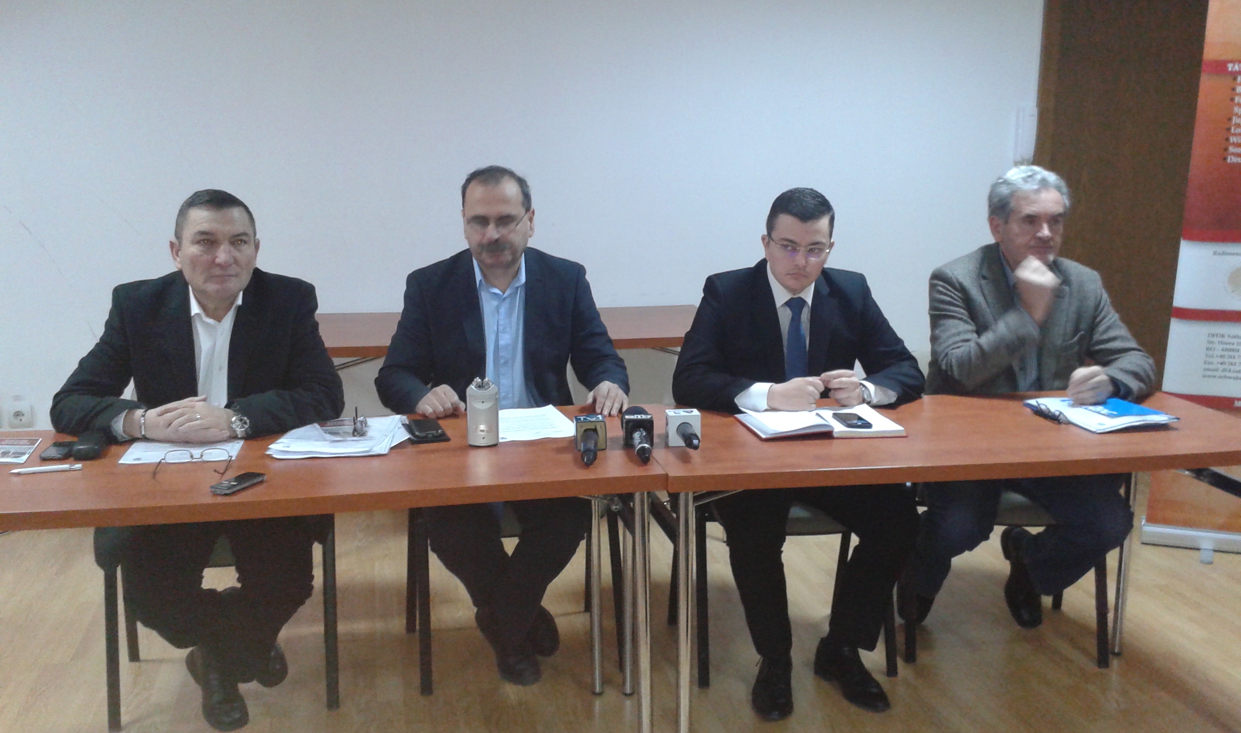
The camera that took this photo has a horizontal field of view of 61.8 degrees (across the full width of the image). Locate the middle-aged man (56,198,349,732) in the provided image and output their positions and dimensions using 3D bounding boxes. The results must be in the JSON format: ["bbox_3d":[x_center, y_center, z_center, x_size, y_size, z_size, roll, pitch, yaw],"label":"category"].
[{"bbox_3d":[-0.963,0.225,2.482,0.650,1.270,0.630,-3,12,-12],"label":"middle-aged man"}]

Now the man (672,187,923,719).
[{"bbox_3d":[0.437,0.186,2.640,0.600,1.260,0.620,-1,11,-3],"label":"man"}]

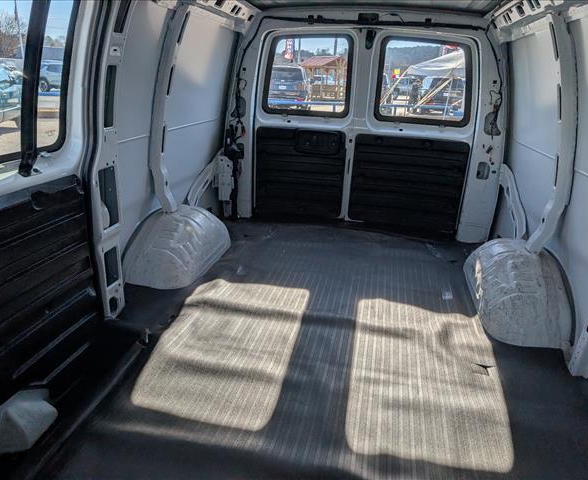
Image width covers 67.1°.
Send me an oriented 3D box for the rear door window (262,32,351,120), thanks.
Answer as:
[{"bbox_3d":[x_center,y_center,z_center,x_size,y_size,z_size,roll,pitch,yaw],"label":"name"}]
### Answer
[{"bbox_3d":[0.080,-1.032,2.805,0.568,0.484,0.050,6,25,10],"label":"rear door window"}]

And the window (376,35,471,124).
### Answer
[{"bbox_3d":[0.801,-0.951,2.684,0.579,0.494,0.050,6,25,10],"label":"window"}]

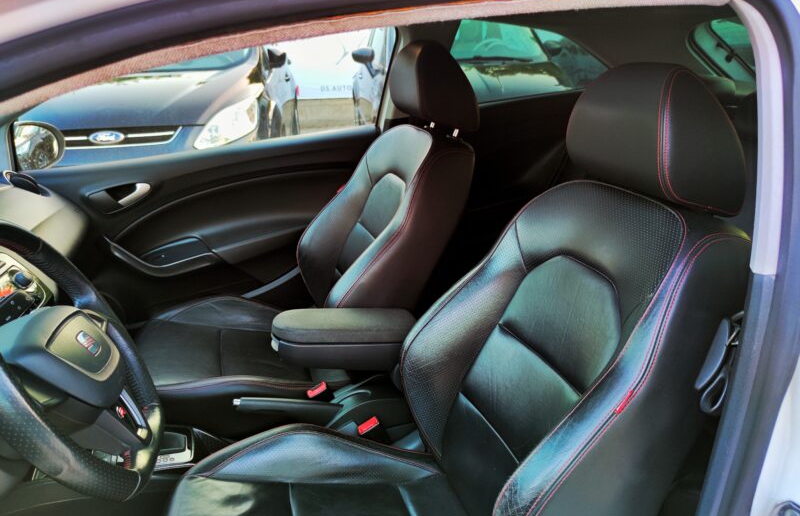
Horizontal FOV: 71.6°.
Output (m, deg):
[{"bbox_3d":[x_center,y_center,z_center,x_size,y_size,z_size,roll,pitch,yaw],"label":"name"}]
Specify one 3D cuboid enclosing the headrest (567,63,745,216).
[{"bbox_3d":[0.424,-0.213,0.960,0.180,0.215,0.260,-5,24,-30],"label":"headrest"}]

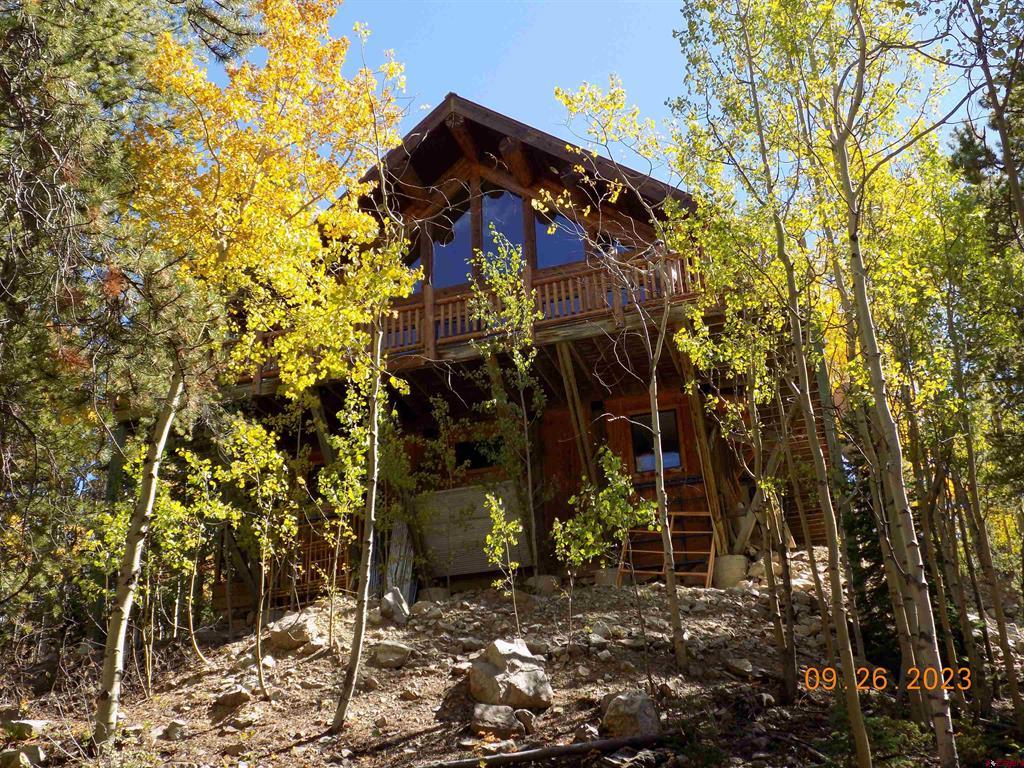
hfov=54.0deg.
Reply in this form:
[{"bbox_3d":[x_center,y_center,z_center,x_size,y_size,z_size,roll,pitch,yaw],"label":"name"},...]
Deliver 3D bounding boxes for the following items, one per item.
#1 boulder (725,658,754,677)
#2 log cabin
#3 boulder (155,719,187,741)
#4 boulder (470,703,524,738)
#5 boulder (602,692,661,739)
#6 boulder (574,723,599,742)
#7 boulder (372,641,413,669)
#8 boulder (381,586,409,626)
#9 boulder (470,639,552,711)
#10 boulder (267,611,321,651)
[{"bbox_3d":[2.171,2.706,9.600,0.281,0.165,0.220,-6,-17,11],"label":"boulder"},{"bbox_3d":[0.681,0.013,24.012,11.934,11.424,11.118,-10,-25,15],"label":"log cabin"},{"bbox_3d":[-2.801,2.834,8.250,0.257,0.174,0.200,3,-17,-18],"label":"boulder"},{"bbox_3d":[-0.107,2.476,7.400,0.400,0.260,0.340,-2,-24,-1],"label":"boulder"},{"bbox_3d":[0.931,2.596,7.900,0.462,0.363,0.400,-4,-17,5],"label":"boulder"},{"bbox_3d":[0.574,2.685,7.750,0.181,0.148,0.170,-4,-17,3],"label":"boulder"},{"bbox_3d":[-1.236,2.797,10.400,0.410,0.280,0.350,0,-24,-7],"label":"boulder"},{"bbox_3d":[-1.552,2.964,13.400,0.400,0.520,0.360,0,-24,-7],"label":"boulder"},{"bbox_3d":[-0.013,2.571,8.900,0.728,0.613,0.600,-3,-16,-1],"label":"boulder"},{"bbox_3d":[-2.498,2.818,11.500,0.605,0.440,0.500,1,-17,-12],"label":"boulder"}]

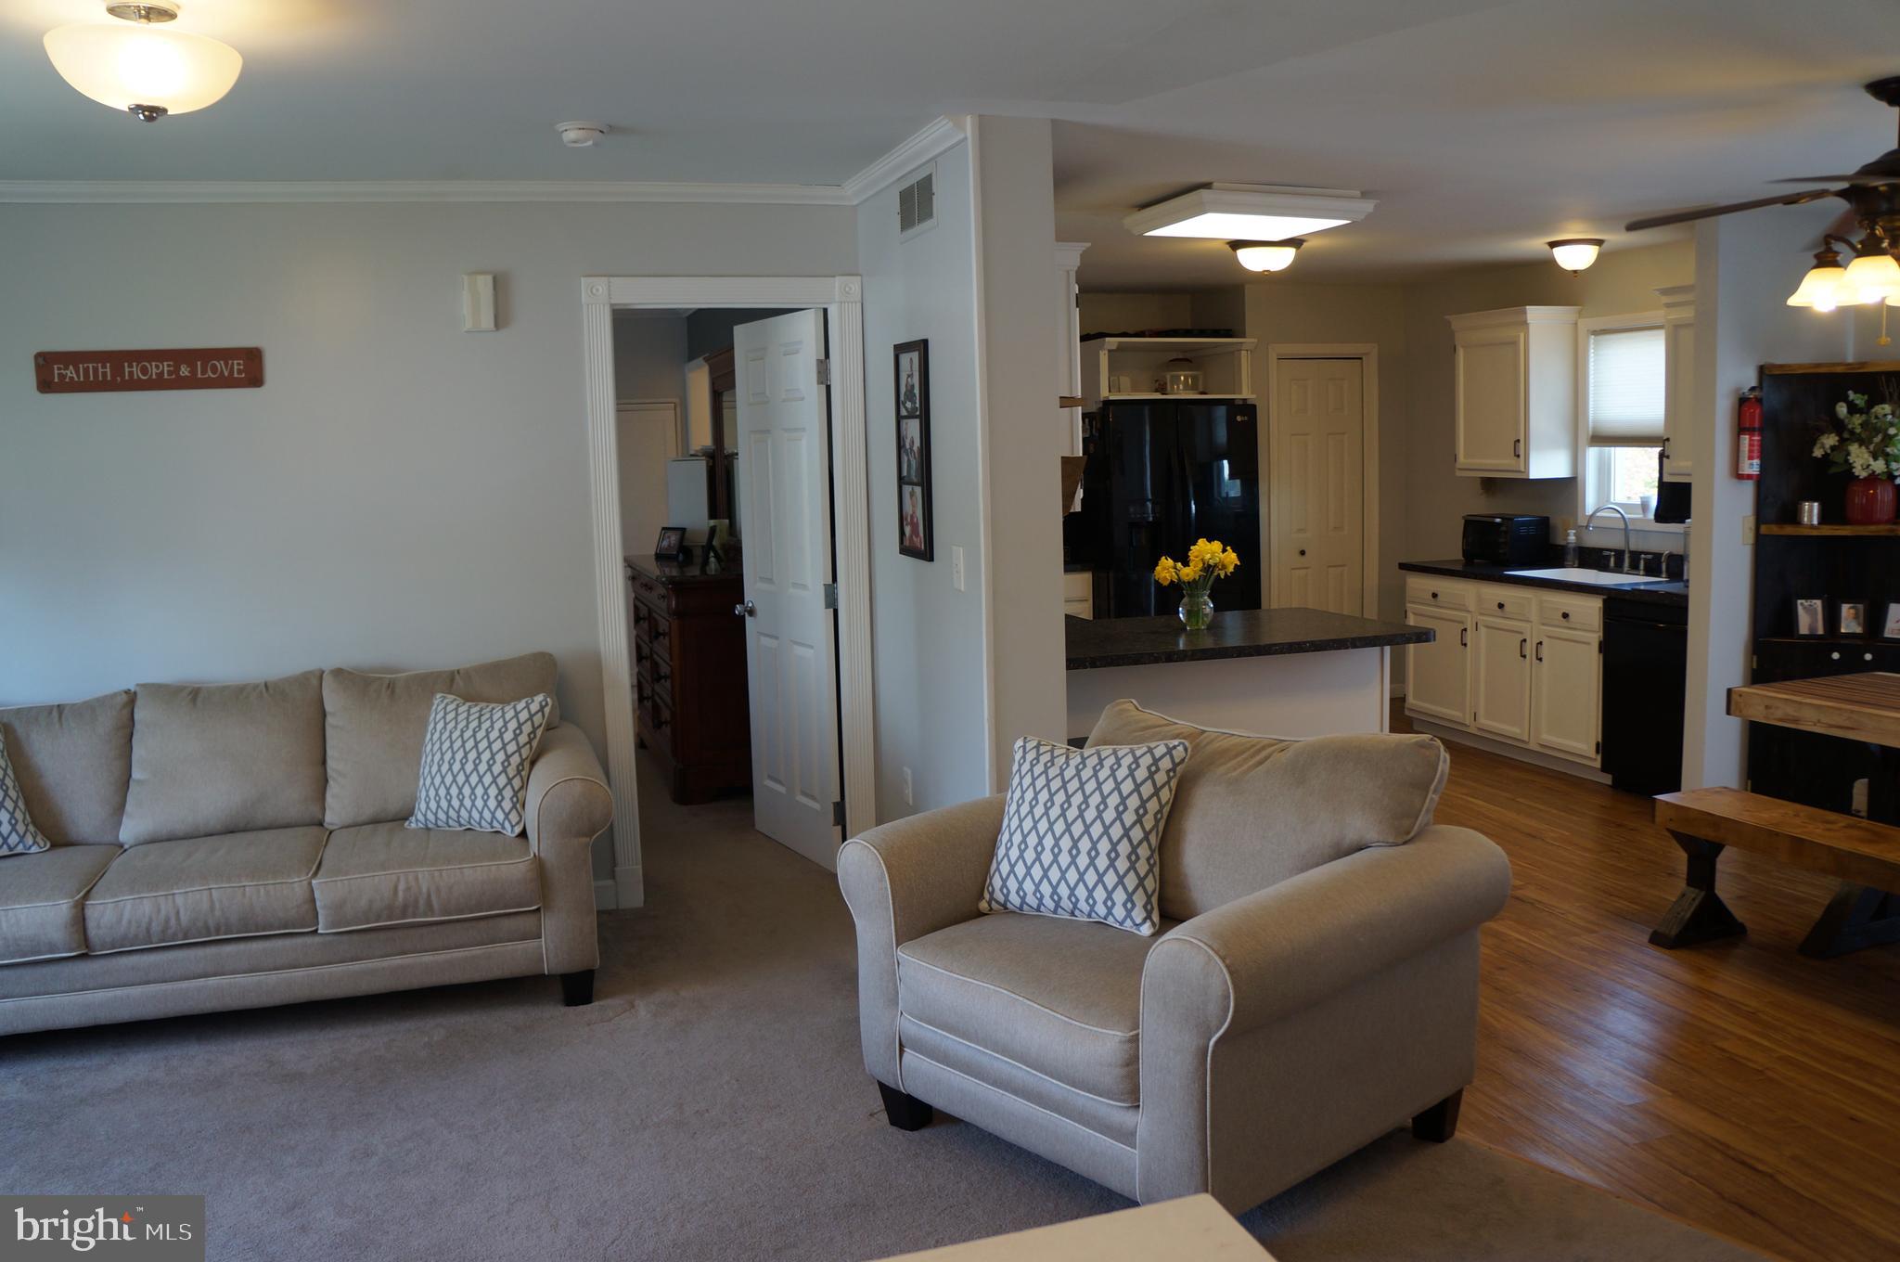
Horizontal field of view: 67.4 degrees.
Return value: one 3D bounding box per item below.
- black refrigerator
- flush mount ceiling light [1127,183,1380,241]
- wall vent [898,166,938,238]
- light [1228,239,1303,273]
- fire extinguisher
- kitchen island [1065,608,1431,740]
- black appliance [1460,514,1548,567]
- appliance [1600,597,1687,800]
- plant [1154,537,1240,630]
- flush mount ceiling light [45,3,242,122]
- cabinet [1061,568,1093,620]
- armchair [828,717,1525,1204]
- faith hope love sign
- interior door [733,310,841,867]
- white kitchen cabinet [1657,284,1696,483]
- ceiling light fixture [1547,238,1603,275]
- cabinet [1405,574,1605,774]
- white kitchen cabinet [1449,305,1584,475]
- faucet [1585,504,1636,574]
[{"bbox_3d":[1.186,-0.406,8.291,0.900,1.789,0.850,-4,7,-17],"label":"black refrigerator"},{"bbox_3d":[1.107,-1.541,5.279,0.725,0.100,0.690,-4,7,-17],"label":"flush mount ceiling light"},{"bbox_3d":[-0.103,-1.277,4.263,0.020,0.180,0.395,-4,7,-17],"label":"wall vent"},{"bbox_3d":[1.333,-1.570,5.986,0.340,0.150,0.340,-4,8,-20],"label":"light"},{"bbox_3d":[2.828,-0.696,5.016,0.097,0.335,0.100,-4,8,-20],"label":"fire extinguisher"},{"bbox_3d":[0.839,0.445,5.111,1.530,0.900,0.840,-4,7,-17],"label":"kitchen island"},{"bbox_3d":[2.753,-0.451,7.018,0.280,0.235,0.380,-4,8,-20],"label":"black appliance"},{"bbox_3d":[3.154,0.270,5.848,0.610,0.840,0.600,-4,8,-20],"label":"appliance"},{"bbox_3d":[0.893,-0.176,5.147,0.315,0.320,0.290,-2,7,0],"label":"plant"},{"bbox_3d":[-1.547,-1.096,2.742,0.334,0.215,0.334,-4,7,-17],"label":"flush mount ceiling light"},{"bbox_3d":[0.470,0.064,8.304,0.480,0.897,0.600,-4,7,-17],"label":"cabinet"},{"bbox_3d":[0.481,0.676,3.214,0.950,0.890,1.155,-8,10,-39],"label":"armchair"},{"bbox_3d":[-2.352,-0.764,4.184,0.610,0.125,0.020,-4,8,-20],"label":"faith hope love sign"},{"bbox_3d":[-0.637,-0.160,5.396,0.040,2.030,0.750,-6,9,-30],"label":"interior door"},{"bbox_3d":[3.242,-1.008,5.726,0.340,0.800,0.570,-4,8,-20],"label":"white kitchen cabinet"},{"bbox_3d":[2.711,-1.615,6.159,0.255,0.150,0.255,-4,8,-20],"label":"ceiling light fixture"},{"bbox_3d":[2.831,0.157,6.740,0.610,0.830,1.330,-4,8,-20],"label":"cabinet"},{"bbox_3d":[2.895,-1.214,7.341,0.340,0.842,0.635,-4,7,-17],"label":"white kitchen cabinet"},{"bbox_3d":[3.100,-0.429,6.691,0.250,0.320,0.070,-4,7,-17],"label":"faucet"}]

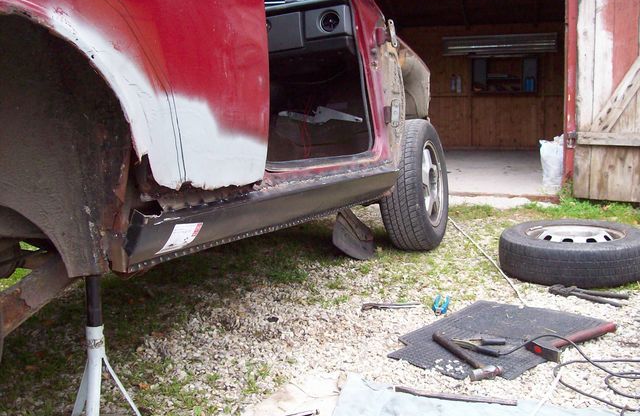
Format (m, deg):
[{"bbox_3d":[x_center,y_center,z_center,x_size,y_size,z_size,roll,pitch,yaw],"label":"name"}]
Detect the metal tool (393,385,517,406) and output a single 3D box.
[{"bbox_3d":[0.293,0.407,1.445,0.259,0.014,0.024,2,9,17],"label":"metal tool"}]

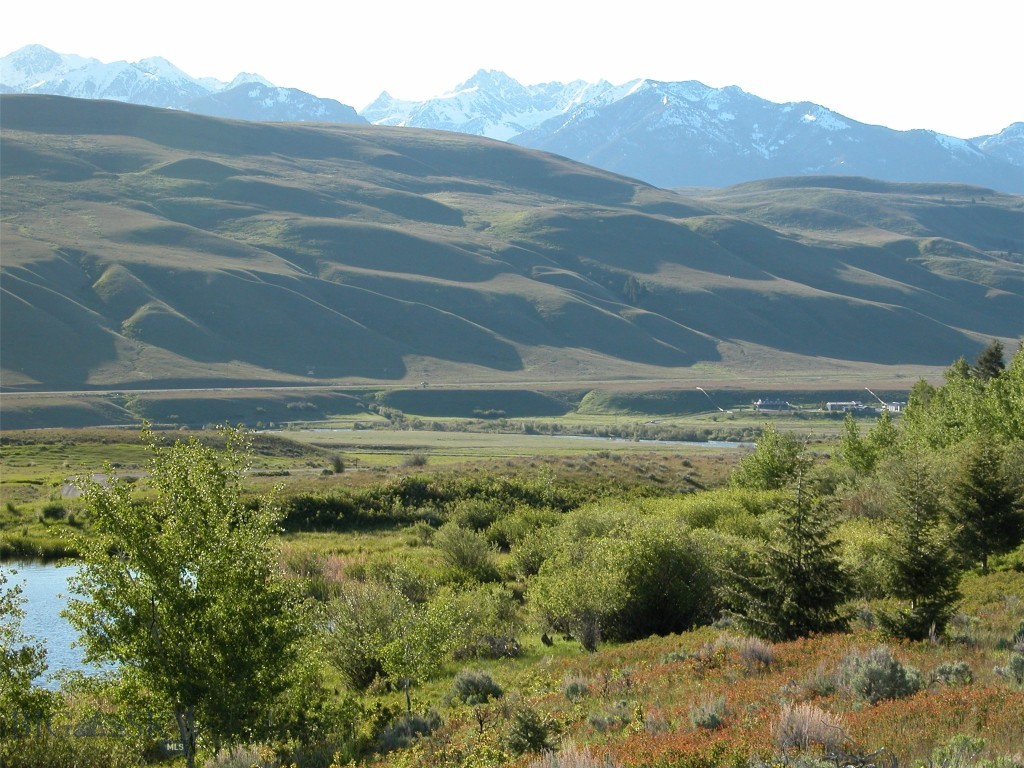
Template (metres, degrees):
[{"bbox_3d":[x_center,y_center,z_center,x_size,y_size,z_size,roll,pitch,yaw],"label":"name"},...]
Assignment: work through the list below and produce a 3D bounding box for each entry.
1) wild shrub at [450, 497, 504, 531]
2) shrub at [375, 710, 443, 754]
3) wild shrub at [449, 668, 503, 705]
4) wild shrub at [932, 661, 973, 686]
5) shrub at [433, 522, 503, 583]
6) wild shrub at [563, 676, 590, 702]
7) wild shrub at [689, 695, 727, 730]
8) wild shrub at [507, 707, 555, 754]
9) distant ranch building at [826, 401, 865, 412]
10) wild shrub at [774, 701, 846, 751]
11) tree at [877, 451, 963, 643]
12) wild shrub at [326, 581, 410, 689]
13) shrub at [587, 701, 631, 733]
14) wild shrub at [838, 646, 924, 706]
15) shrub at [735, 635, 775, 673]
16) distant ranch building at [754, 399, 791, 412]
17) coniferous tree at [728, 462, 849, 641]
[{"bbox_3d":[-1.646,6.320,103.000,2.576,1.908,2.498,0,1,0],"label":"wild shrub"},{"bbox_3d":[-1.534,5.164,32.000,1.008,0.652,0.856,0,1,0],"label":"shrub"},{"bbox_3d":[-0.845,7.016,50.000,1.250,0.810,1.150,0,1,0],"label":"wild shrub"},{"bbox_3d":[10.199,6.715,50.000,1.019,0.579,0.937,0,1,0],"label":"wild shrub"},{"bbox_3d":[-1.812,6.750,86.000,2.708,2.469,2.627,0,1,0],"label":"shrub"},{"bbox_3d":[1.493,7.085,50.000,0.648,0.625,0.596,0,1,0],"label":"wild shrub"},{"bbox_3d":[2.987,5.020,33.000,0.581,0.550,0.563,0,1,0],"label":"wild shrub"},{"bbox_3d":[0.373,6.980,43.500,0.967,0.967,0.890,0,1,0],"label":"wild shrub"},{"bbox_3d":[177.599,11.982,1150.000,17.500,5.400,11.000,0,1,7],"label":"distant ranch building"},{"bbox_3d":[5.806,6.652,42.000,1.400,0.953,1.288,0,1,0],"label":"wild shrub"},{"bbox_3d":[9.058,3.523,48.000,1.912,4.268,1.854,0,1,0],"label":"tree"},{"bbox_3d":[-3.747,6.522,56.000,2.126,2.853,1.956,0,1,0],"label":"wild shrub"},{"bbox_3d":[2.056,7.093,46.000,0.937,0.660,0.862,0,1,0],"label":"shrub"},{"bbox_3d":[6.143,4.843,36.000,1.400,1.000,1.232,0,1,0],"label":"wild shrub"},{"bbox_3d":[5.952,6.627,53.000,0.982,0.908,0.903,0,1,0],"label":"shrub"},{"bbox_3d":[144.756,11.669,1200.000,20.005,7.224,12.000,0,1,0],"label":"distant ranch building"},{"bbox_3d":[5.890,3.493,46.000,2.556,3.941,2.479,0,1,0],"label":"coniferous tree"}]

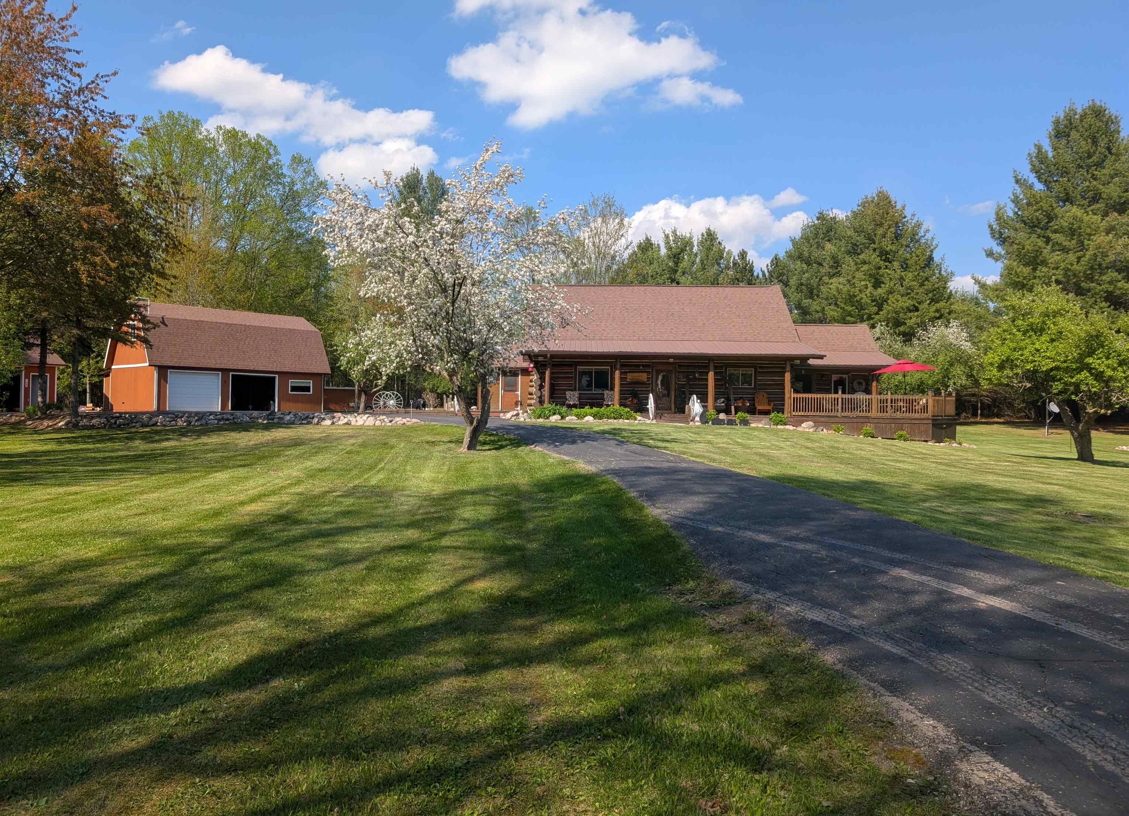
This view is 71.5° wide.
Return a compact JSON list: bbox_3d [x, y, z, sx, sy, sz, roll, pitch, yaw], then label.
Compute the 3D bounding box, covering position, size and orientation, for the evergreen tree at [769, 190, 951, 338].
[{"bbox_3d":[21.369,-7.195,55.986,12.600,16.585,11.000,1,0,0],"label":"evergreen tree"}]

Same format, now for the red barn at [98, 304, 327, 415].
[{"bbox_3d":[-21.495,-2.927,48.776,8.400,6.500,10.600,1,0,44],"label":"red barn"}]

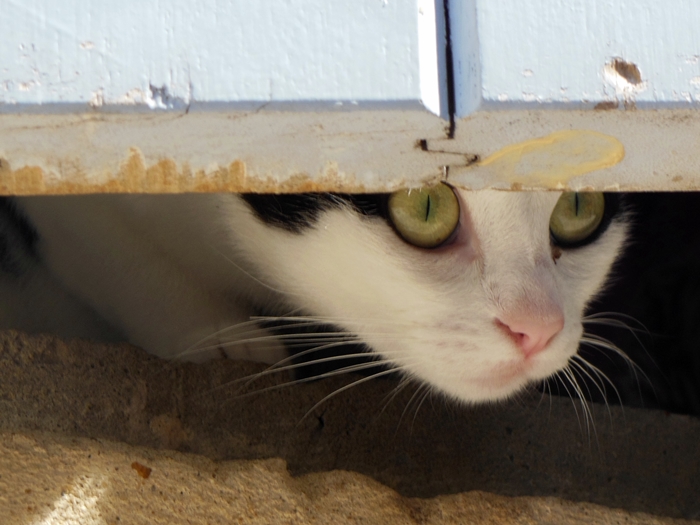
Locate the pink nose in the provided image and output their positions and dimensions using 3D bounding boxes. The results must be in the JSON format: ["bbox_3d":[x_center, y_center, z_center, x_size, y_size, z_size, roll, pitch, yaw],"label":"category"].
[{"bbox_3d":[0.043,0.017,0.797,0.015,0.010,0.010,-4,9,-25],"label":"pink nose"}]

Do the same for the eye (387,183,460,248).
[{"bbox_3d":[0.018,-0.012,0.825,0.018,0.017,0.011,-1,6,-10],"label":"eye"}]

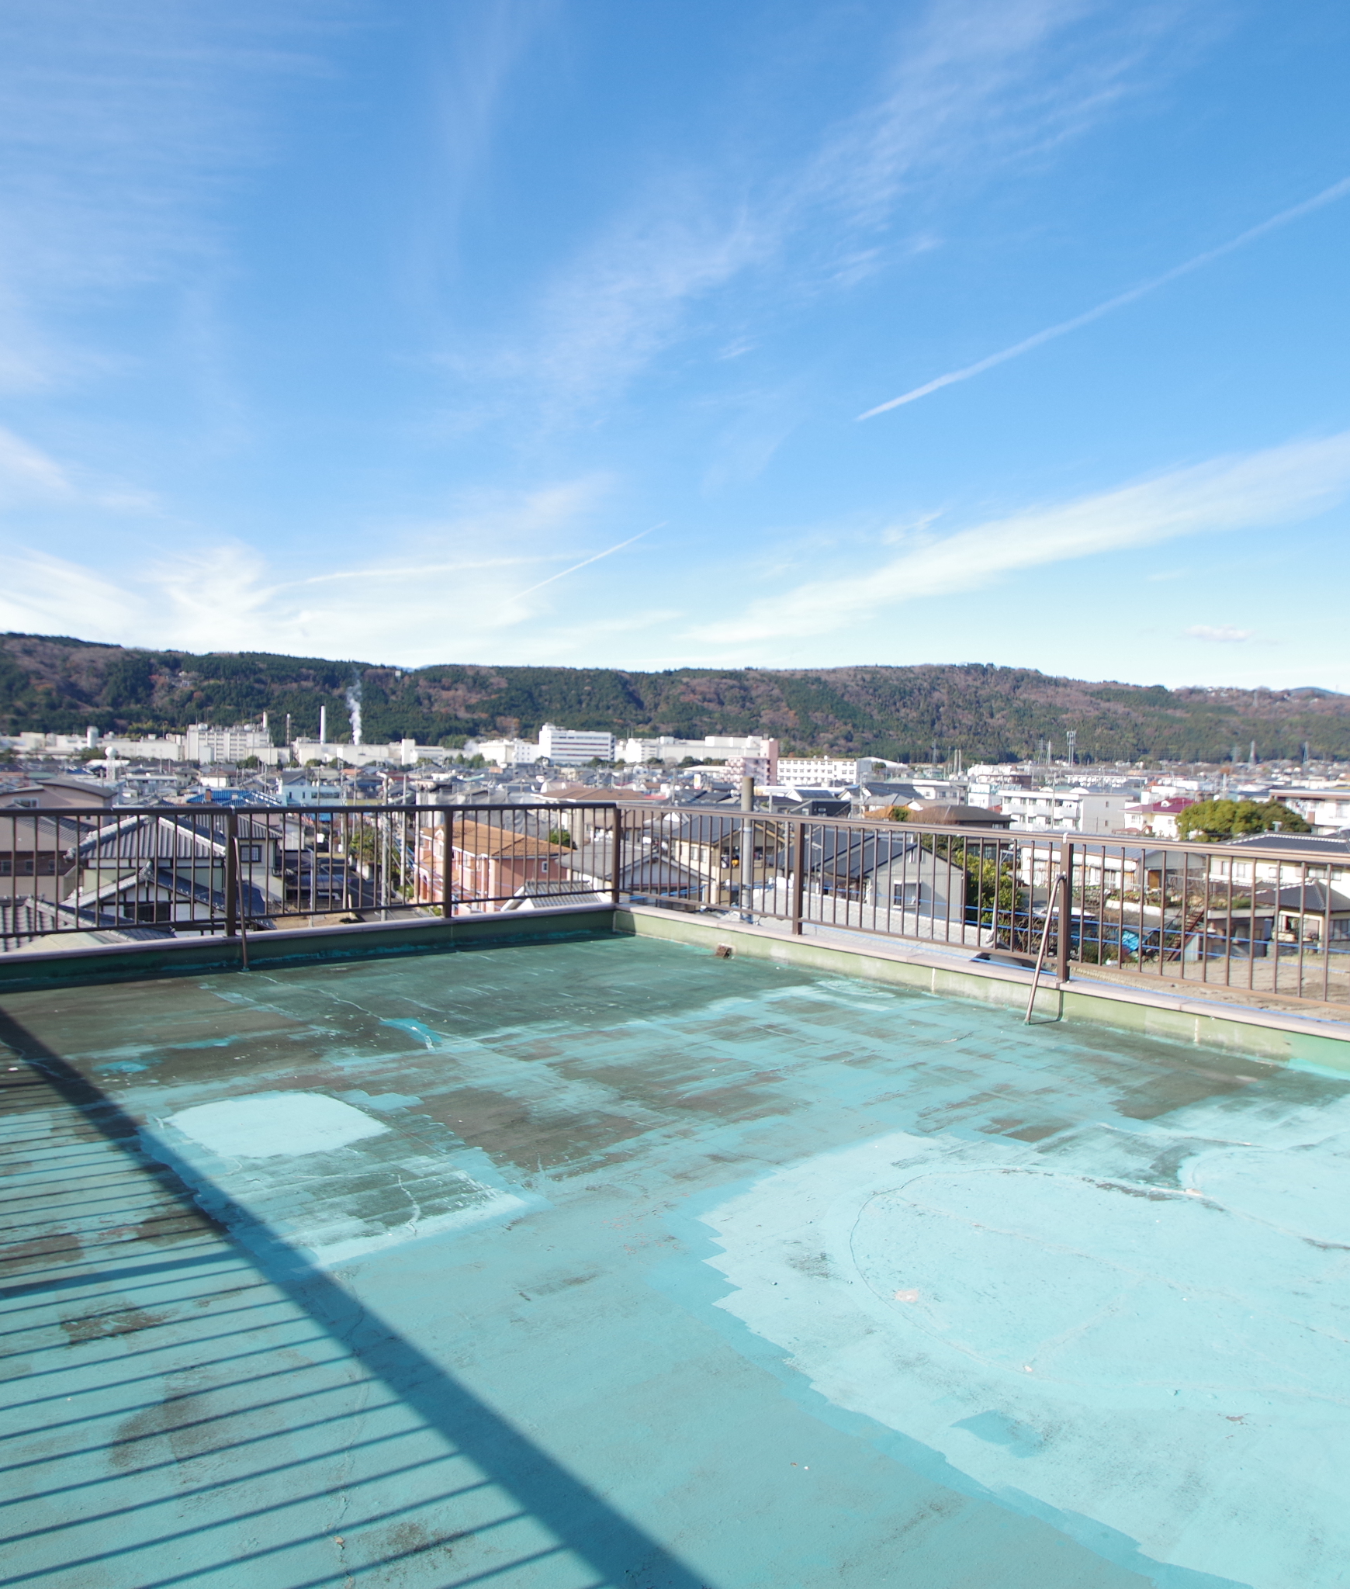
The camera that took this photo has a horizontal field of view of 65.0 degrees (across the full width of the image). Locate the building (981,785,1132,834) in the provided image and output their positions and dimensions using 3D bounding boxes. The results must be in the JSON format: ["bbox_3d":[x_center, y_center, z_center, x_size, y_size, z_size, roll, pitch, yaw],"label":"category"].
[{"bbox_3d":[59.700,3.820,163.000,11.840,8.610,14.710,0,2,-33],"label":"building"}]

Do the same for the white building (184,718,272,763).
[{"bbox_3d":[-323.640,-35.880,770.000,56.530,27.290,28.000,0,2,-20],"label":"white building"}]

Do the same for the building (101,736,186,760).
[{"bbox_3d":[-380.260,-32.530,760.000,49.960,17.270,30.000,0,2,-20],"label":"building"}]

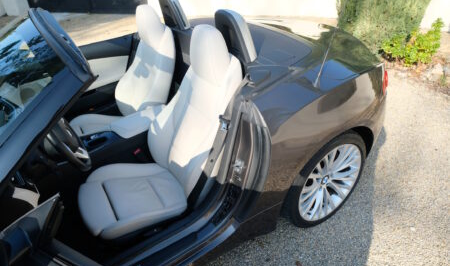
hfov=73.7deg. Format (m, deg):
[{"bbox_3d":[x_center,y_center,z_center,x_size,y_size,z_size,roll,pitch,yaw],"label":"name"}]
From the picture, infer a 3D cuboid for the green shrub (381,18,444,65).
[{"bbox_3d":[2.668,-1.320,4.268,0.820,0.580,0.650,17,36,27],"label":"green shrub"}]

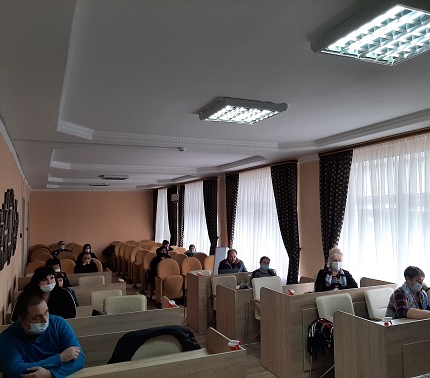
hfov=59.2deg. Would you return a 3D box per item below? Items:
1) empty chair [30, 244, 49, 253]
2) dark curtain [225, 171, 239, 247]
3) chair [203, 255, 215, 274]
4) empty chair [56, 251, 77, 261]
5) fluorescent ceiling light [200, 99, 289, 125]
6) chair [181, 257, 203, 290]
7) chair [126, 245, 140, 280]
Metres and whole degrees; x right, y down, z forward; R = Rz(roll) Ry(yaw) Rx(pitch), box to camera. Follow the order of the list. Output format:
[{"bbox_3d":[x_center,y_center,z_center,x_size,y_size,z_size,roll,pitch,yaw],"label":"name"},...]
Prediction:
[{"bbox_3d":[-5.597,2.253,12.160,0.550,0.910,0.550,1,-4,-24],"label":"empty chair"},{"bbox_3d":[0.437,0.991,8.655,0.170,2.750,0.620,0,-4,-24],"label":"dark curtain"},{"bbox_3d":[0.048,1.960,8.166,0.530,0.970,0.470,2,-4,-24],"label":"chair"},{"bbox_3d":[-3.556,2.013,9.030,0.530,0.970,0.470,2,-4,-24],"label":"empty chair"},{"bbox_3d":[0.272,-0.769,3.759,0.635,0.085,0.610,2,-4,-24],"label":"fluorescent ceiling light"},{"bbox_3d":[-0.404,1.933,8.067,0.550,0.910,0.550,1,-4,-24],"label":"chair"},{"bbox_3d":[-2.175,2.114,10.439,0.530,0.970,0.470,2,-4,-24],"label":"chair"}]

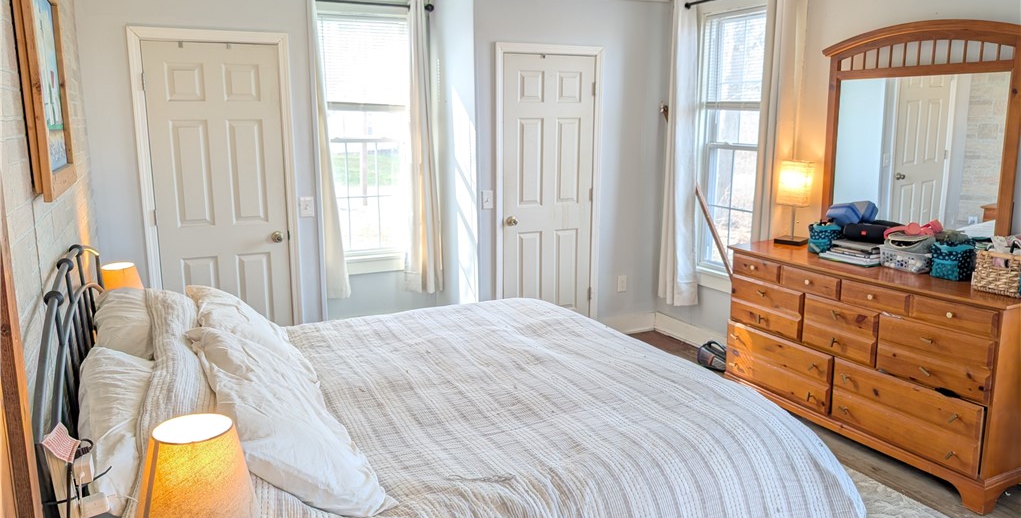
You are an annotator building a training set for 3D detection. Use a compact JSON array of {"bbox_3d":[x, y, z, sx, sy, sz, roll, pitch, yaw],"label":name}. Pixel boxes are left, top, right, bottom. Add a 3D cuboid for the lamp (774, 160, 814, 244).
[{"bbox_3d":[1.646,-0.320,4.101,0.151,0.477,0.151,9,14,38],"label":"lamp"}]

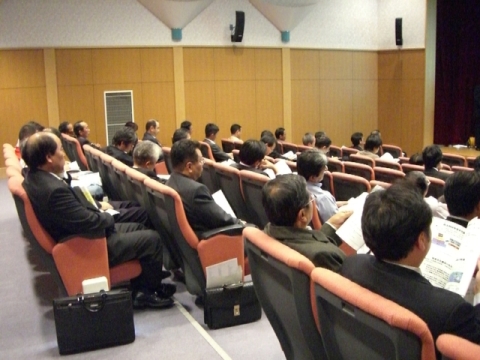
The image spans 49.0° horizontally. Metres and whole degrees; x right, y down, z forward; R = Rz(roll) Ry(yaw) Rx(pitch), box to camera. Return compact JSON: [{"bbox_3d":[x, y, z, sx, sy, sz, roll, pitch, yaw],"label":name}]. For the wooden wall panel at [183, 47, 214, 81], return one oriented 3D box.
[{"bbox_3d":[-0.792,-2.220,10.150,0.657,0.660,0.050,-6,11,-25],"label":"wooden wall panel"}]

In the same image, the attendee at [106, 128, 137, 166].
[{"bbox_3d":[-0.966,0.045,5.273,0.780,1.180,0.500,-7,12,-28],"label":"attendee"}]

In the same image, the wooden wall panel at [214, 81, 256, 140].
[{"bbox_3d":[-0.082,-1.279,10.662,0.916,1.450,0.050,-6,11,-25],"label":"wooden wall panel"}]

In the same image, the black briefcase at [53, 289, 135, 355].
[{"bbox_3d":[-0.821,0.767,2.942,0.425,0.335,0.130,-6,11,-25],"label":"black briefcase"}]

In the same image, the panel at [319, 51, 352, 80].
[{"bbox_3d":[2.119,-2.518,11.542,0.914,0.660,0.050,-6,11,-25],"label":"panel"}]

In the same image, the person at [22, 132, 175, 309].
[{"bbox_3d":[-0.843,0.278,3.264,0.950,1.220,0.530,-6,11,-25],"label":"person"}]

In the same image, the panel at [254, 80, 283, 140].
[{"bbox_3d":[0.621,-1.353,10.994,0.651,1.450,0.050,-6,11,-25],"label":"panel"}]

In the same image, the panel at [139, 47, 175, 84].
[{"bbox_3d":[-1.544,-2.165,9.859,0.651,0.680,0.050,-6,12,-25],"label":"panel"}]

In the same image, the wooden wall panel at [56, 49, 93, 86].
[{"bbox_3d":[-2.904,-1.988,9.227,0.673,0.687,0.050,-6,12,-25],"label":"wooden wall panel"}]

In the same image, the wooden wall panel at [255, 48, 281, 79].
[{"bbox_3d":[0.596,-2.370,10.811,0.645,0.660,0.050,-6,11,-25],"label":"wooden wall panel"}]

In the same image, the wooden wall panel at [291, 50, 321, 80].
[{"bbox_3d":[1.396,-2.483,11.244,0.772,0.680,0.050,-6,12,-25],"label":"wooden wall panel"}]

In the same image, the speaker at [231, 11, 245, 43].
[{"bbox_3d":[-0.019,-2.972,10.200,0.150,0.620,0.160,-7,20,-29],"label":"speaker"}]

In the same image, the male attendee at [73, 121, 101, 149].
[{"bbox_3d":[-1.896,-0.232,7.188,0.780,1.220,0.500,-7,12,-30],"label":"male attendee"}]

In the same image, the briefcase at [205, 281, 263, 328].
[{"bbox_3d":[-0.052,0.814,3.502,0.365,0.275,0.110,-6,12,-25],"label":"briefcase"}]

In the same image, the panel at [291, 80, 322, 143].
[{"bbox_3d":[1.427,-1.453,11.431,0.772,1.462,0.050,-6,12,-25],"label":"panel"}]

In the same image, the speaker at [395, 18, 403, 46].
[{"bbox_3d":[3.460,-3.205,11.450,0.140,0.620,0.150,6,16,35],"label":"speaker"}]

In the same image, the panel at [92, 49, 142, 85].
[{"bbox_3d":[-2.206,-2.046,9.466,0.924,0.660,0.050,-6,11,-25],"label":"panel"}]

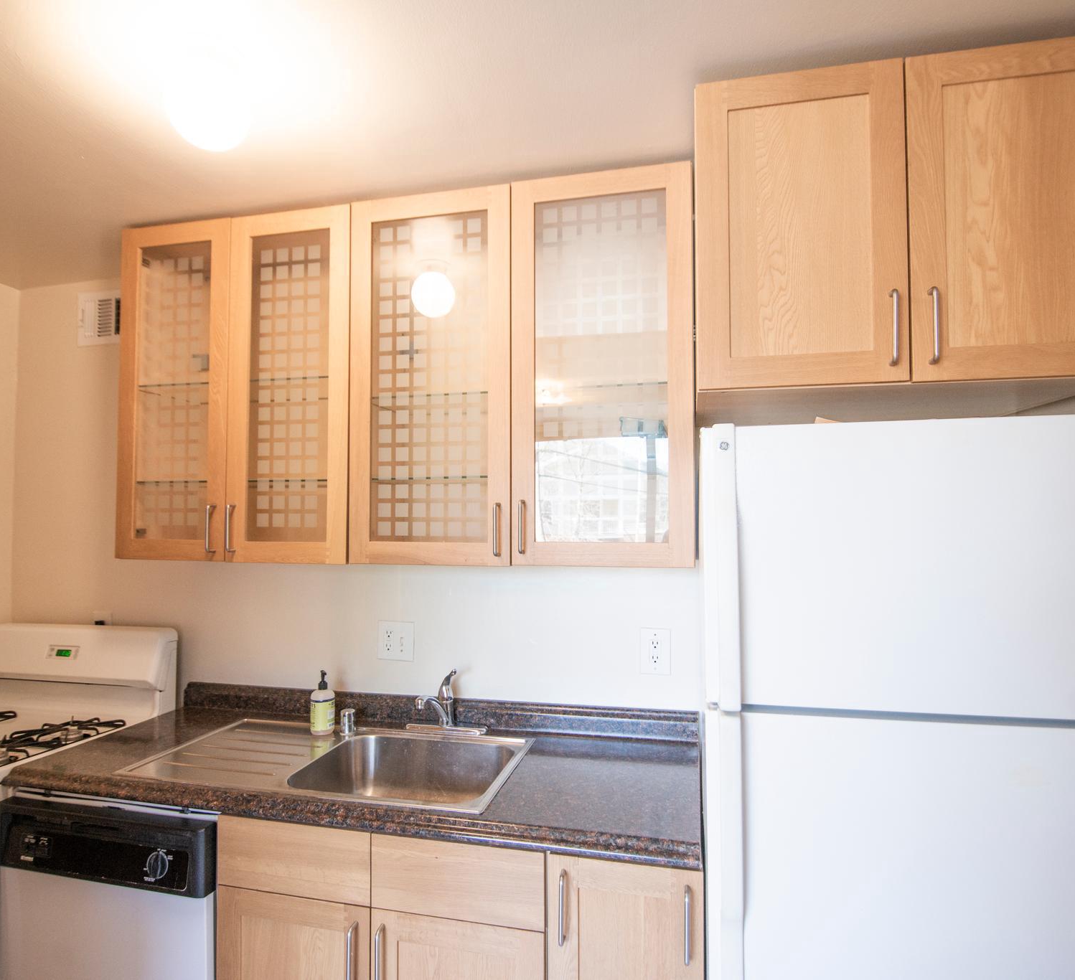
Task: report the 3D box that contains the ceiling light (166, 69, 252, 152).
[{"bbox_3d":[-0.631,-0.742,1.254,0.160,0.174,0.160,-1,-2,13],"label":"ceiling light"}]

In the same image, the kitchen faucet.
[{"bbox_3d":[-0.287,0.623,1.865,0.252,0.173,0.220,-1,-2,13],"label":"kitchen faucet"}]

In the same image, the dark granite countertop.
[{"bbox_3d":[-0.435,0.683,1.736,1.677,0.109,0.645,-1,-2,13],"label":"dark granite countertop"}]

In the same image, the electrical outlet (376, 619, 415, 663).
[{"bbox_3d":[-0.450,0.481,2.073,0.124,0.123,0.010,-1,-2,13],"label":"electrical outlet"}]

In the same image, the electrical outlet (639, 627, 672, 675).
[{"bbox_3d":[0.342,0.470,1.893,0.086,0.131,0.010,-1,-2,13],"label":"electrical outlet"}]

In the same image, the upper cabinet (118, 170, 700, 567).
[{"bbox_3d":[-0.403,-0.292,1.924,1.676,0.990,0.334,-1,-2,13],"label":"upper cabinet"}]

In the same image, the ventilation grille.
[{"bbox_3d":[-1.571,-0.624,2.365,0.248,0.203,0.017,-1,-2,13],"label":"ventilation grille"}]

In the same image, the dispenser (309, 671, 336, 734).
[{"bbox_3d":[-0.637,0.623,1.934,0.076,0.175,0.076,1,-2,-32],"label":"dispenser"}]

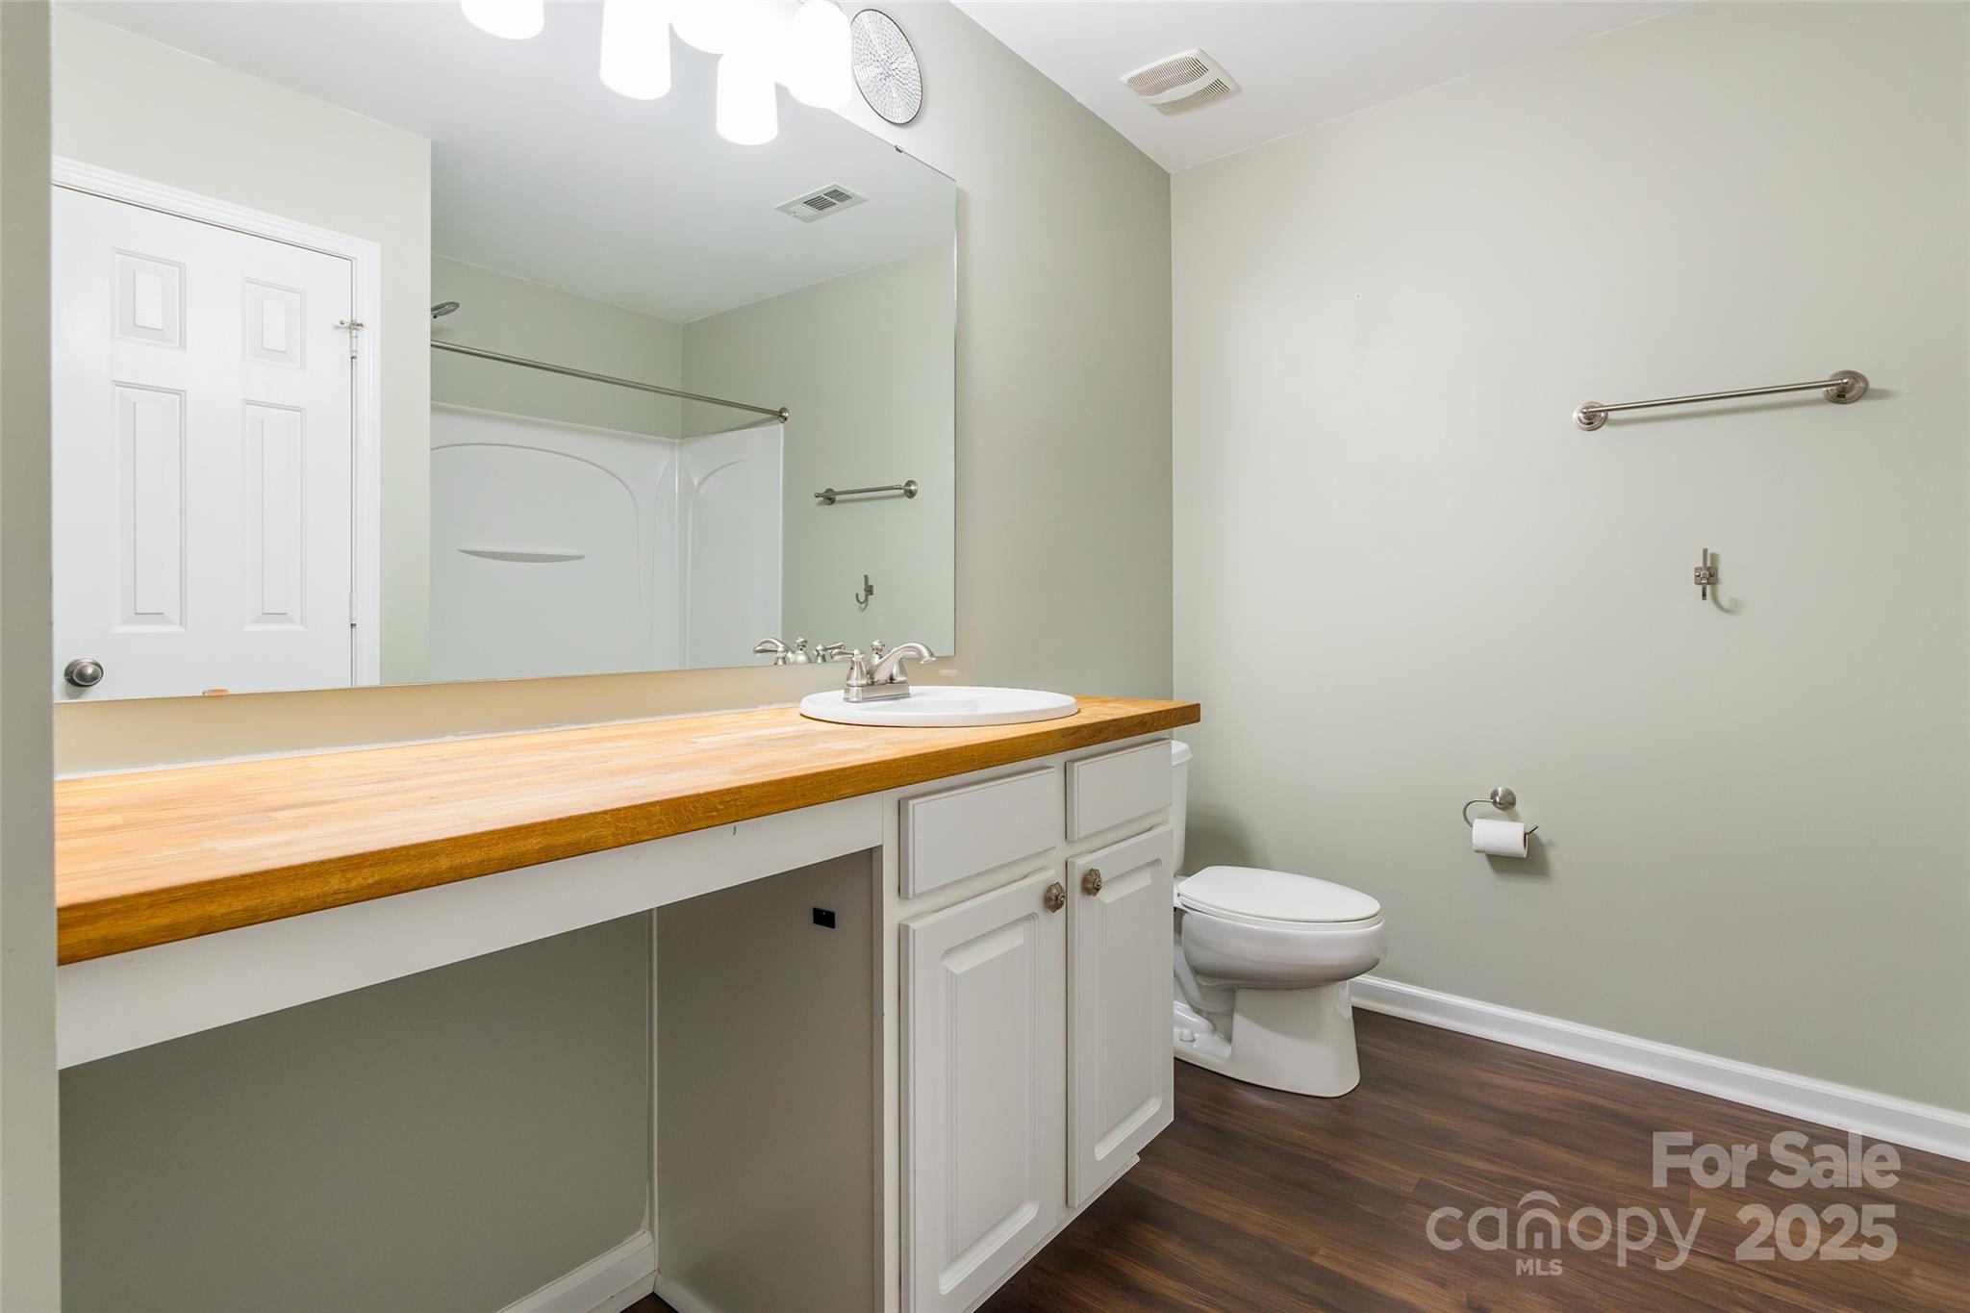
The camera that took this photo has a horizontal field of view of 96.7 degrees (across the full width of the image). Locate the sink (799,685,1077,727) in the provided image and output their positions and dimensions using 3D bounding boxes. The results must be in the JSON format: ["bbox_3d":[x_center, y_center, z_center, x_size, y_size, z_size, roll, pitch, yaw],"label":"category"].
[{"bbox_3d":[-0.064,0.163,1.582,0.484,0.173,0.500,2,3,38],"label":"sink"}]

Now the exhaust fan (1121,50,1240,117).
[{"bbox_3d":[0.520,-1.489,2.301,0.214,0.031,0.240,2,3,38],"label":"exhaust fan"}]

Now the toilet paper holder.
[{"bbox_3d":[1.303,0.392,2.216,0.168,0.109,0.071,2,3,38],"label":"toilet paper holder"}]

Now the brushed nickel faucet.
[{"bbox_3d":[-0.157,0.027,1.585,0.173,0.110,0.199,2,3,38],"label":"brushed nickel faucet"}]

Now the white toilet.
[{"bbox_3d":[0.621,0.619,2.242,0.770,0.745,0.449,2,3,38],"label":"white toilet"}]

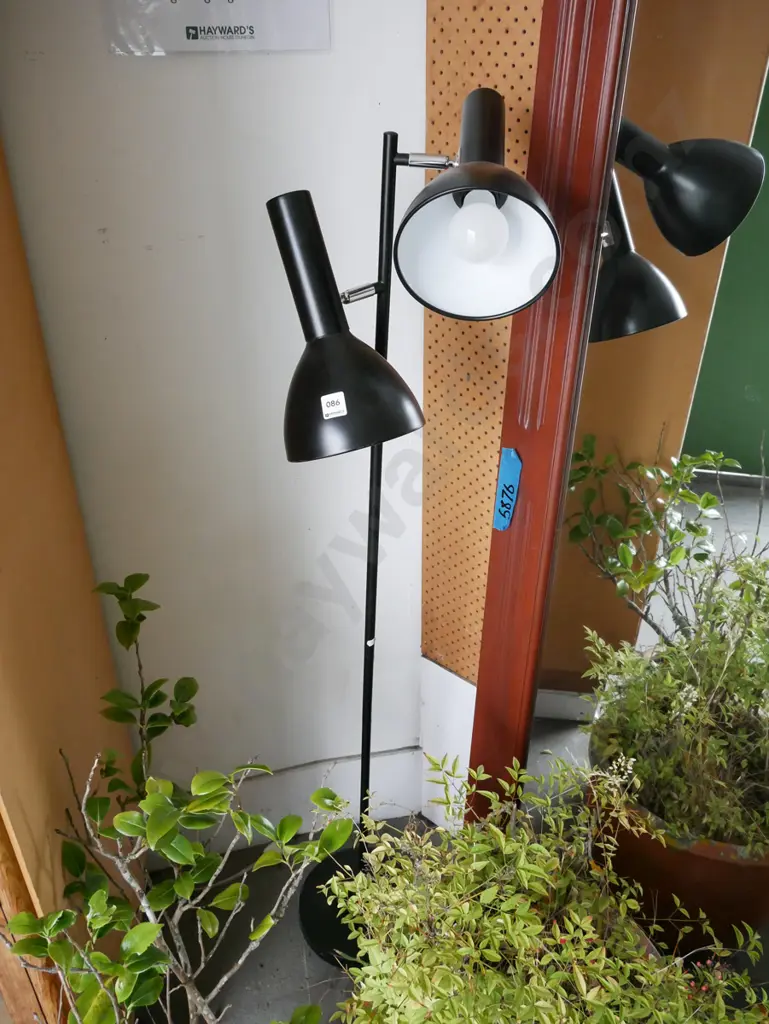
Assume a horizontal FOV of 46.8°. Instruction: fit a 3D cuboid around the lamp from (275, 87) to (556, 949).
[{"bbox_3d":[-0.001,0.208,1.352,0.320,1.525,0.350,-1,34,-3],"label":"lamp"}]

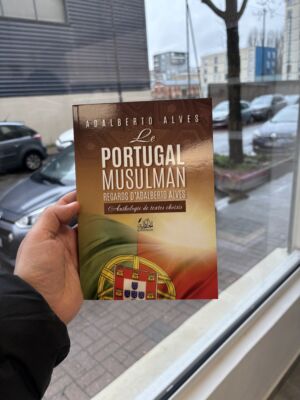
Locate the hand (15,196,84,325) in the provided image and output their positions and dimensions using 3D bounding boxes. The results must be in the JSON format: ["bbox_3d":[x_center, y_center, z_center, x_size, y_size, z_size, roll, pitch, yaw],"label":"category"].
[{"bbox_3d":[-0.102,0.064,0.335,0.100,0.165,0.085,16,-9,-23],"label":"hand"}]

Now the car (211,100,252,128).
[{"bbox_3d":[4.900,-5.300,18.500,1.770,1.480,4.200,10,23,37],"label":"car"}]

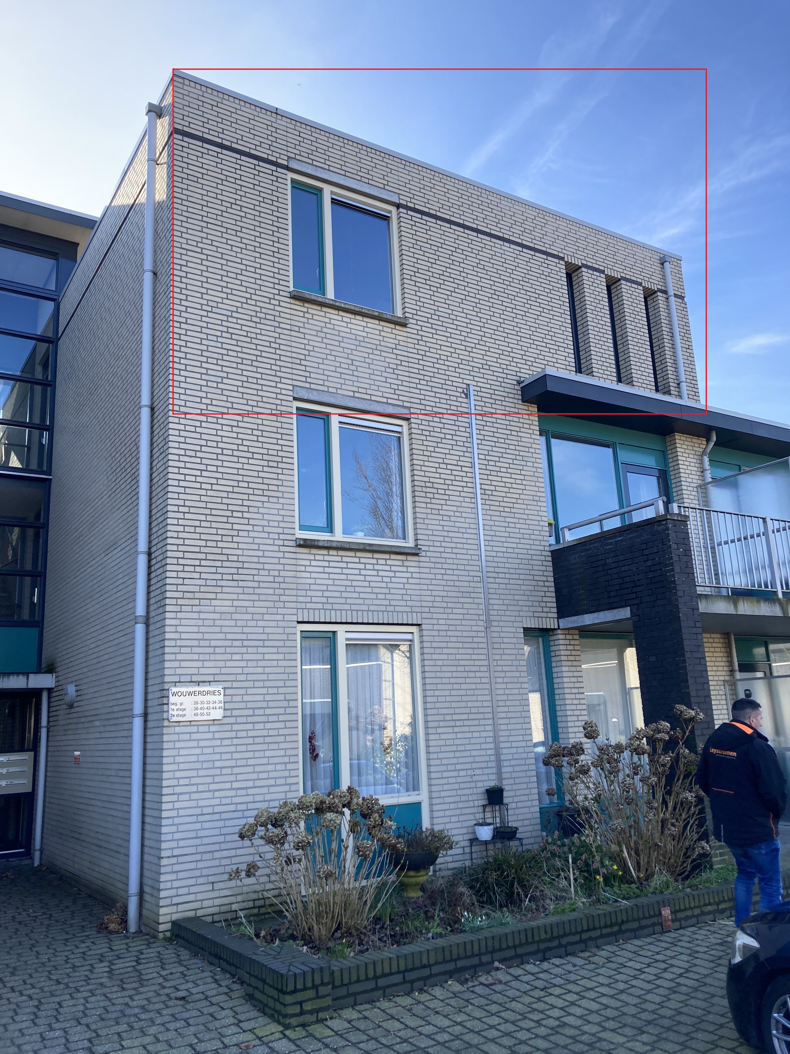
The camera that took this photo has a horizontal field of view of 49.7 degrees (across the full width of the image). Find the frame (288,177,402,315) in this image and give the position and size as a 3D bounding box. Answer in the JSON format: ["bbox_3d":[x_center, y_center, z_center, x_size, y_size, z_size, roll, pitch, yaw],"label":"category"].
[{"bbox_3d":[-0.590,-3.217,9.880,1.489,1.481,0.100,5,-15,-32],"label":"frame"}]

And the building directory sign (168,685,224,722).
[{"bbox_3d":[-1.791,1.596,7.701,0.508,0.302,0.025,5,-15,-32],"label":"building directory sign"}]

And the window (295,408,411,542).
[{"bbox_3d":[-0.466,-0.559,9.534,1.420,1.440,0.100,5,-14,-32],"label":"window"}]

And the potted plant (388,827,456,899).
[{"bbox_3d":[0.218,2.956,7.505,0.550,0.625,0.490,5,-15,-32],"label":"potted plant"}]

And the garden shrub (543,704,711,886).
[{"bbox_3d":[2.217,2.545,8.133,1.471,1.569,1.274,6,-16,-32],"label":"garden shrub"}]

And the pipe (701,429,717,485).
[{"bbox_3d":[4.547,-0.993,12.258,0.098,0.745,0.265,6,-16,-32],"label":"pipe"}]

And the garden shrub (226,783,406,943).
[{"bbox_3d":[-0.597,2.568,6.542,1.216,1.069,1.118,-3,-13,-1],"label":"garden shrub"}]

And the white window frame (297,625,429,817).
[{"bbox_3d":[-0.345,1.913,8.697,1.494,1.814,0.100,5,-15,-32],"label":"white window frame"}]

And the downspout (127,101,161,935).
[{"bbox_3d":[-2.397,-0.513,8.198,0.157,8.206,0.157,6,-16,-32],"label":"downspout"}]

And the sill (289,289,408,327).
[{"bbox_3d":[-0.494,-2.431,9.599,1.494,0.085,0.135,5,-15,-32],"label":"sill"}]

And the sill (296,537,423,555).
[{"bbox_3d":[-0.359,0.218,8.905,1.480,0.080,0.147,6,-16,-32],"label":"sill"}]

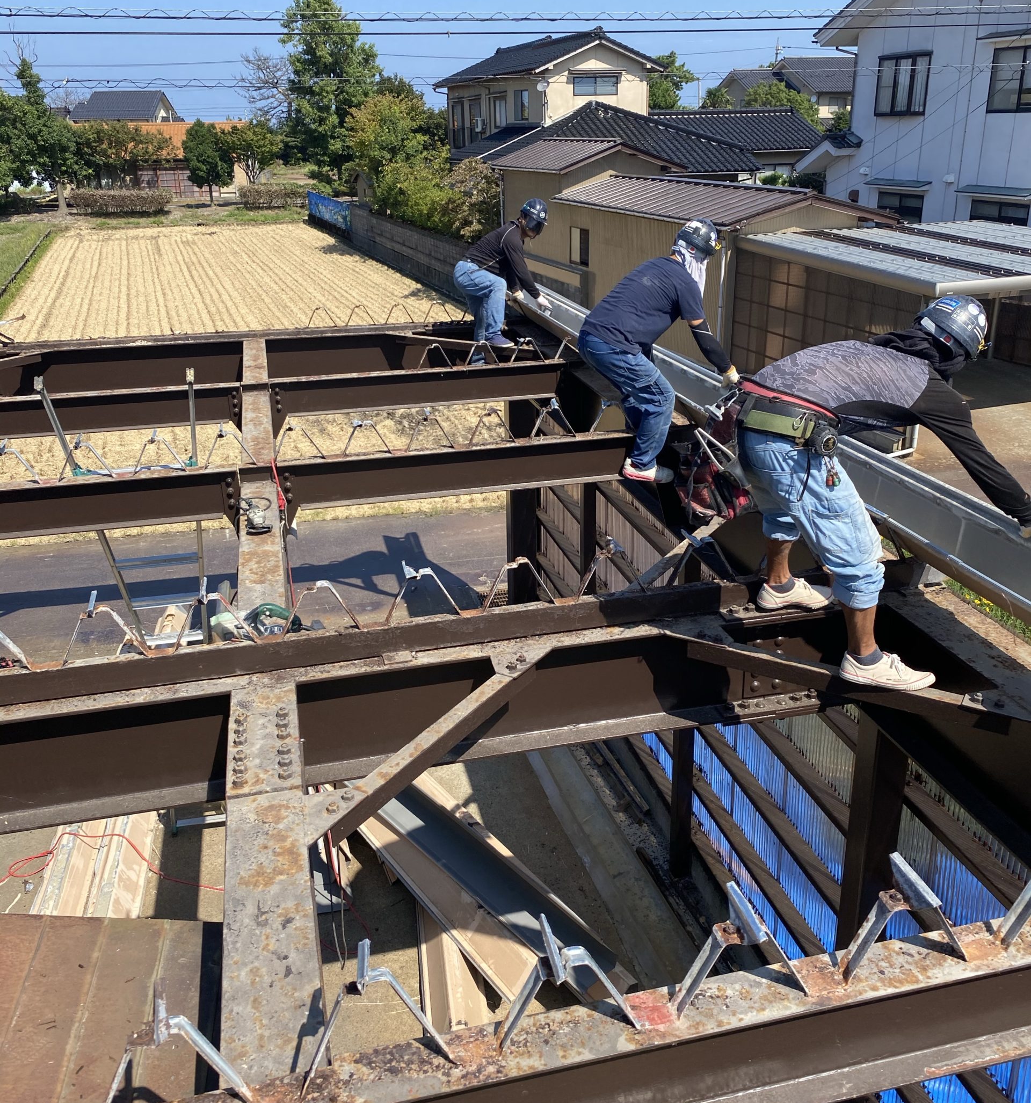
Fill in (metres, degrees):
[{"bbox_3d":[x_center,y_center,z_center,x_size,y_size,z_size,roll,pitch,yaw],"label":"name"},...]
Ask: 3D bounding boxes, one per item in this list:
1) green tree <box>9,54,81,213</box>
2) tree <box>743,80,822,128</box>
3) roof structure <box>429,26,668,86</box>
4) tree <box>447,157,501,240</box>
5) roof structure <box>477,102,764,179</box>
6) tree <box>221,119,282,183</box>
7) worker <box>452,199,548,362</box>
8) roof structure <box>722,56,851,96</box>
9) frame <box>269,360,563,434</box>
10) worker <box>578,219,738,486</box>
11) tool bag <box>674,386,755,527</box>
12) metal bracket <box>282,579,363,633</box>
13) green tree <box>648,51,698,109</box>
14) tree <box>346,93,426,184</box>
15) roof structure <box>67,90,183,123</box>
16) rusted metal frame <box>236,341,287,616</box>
[{"bbox_3d":[-26.600,-23.221,58.321,4.300,8.410,4.300,-10,24,-21],"label":"green tree"},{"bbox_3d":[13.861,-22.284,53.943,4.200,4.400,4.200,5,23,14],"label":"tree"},{"bbox_3d":[0.778,-19.759,41.857,4.900,1.650,13.400,-8,23,-17],"label":"roof structure"},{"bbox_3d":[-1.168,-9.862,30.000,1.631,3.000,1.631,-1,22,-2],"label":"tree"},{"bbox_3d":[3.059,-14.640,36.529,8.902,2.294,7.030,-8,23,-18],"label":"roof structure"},{"bbox_3d":[-16.775,-24.567,65.427,3.900,5.090,3.900,-6,23,-12],"label":"tree"},{"bbox_3d":[-0.110,-2.240,8.500,0.780,1.360,0.550,-4,22,-6],"label":"worker"},{"bbox_3d":[19.147,-31.485,68.884,10.300,2.500,7.600,-8,23,-16],"label":"roof structure"},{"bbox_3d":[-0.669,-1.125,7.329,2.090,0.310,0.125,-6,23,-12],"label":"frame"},{"bbox_3d":[0.717,-0.984,5.216,0.780,1.316,0.500,-7,23,-16],"label":"worker"},{"bbox_3d":[0.630,-0.295,3.283,0.200,0.400,0.220,-20,29,-39],"label":"tool bag"},{"bbox_3d":[-0.647,0.175,3.410,0.255,0.185,0.055,-6,23,-12],"label":"metal bracket"},{"bbox_3d":[7.821,-20.883,52.038,3.200,7.590,3.200,2,23,8],"label":"green tree"},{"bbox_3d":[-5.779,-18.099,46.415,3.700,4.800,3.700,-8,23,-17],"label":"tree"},{"bbox_3d":[-35.712,-41.146,95.533,8.800,2.700,7.500,-2,22,-4],"label":"roof structure"},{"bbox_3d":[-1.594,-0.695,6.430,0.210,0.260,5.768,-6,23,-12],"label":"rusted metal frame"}]

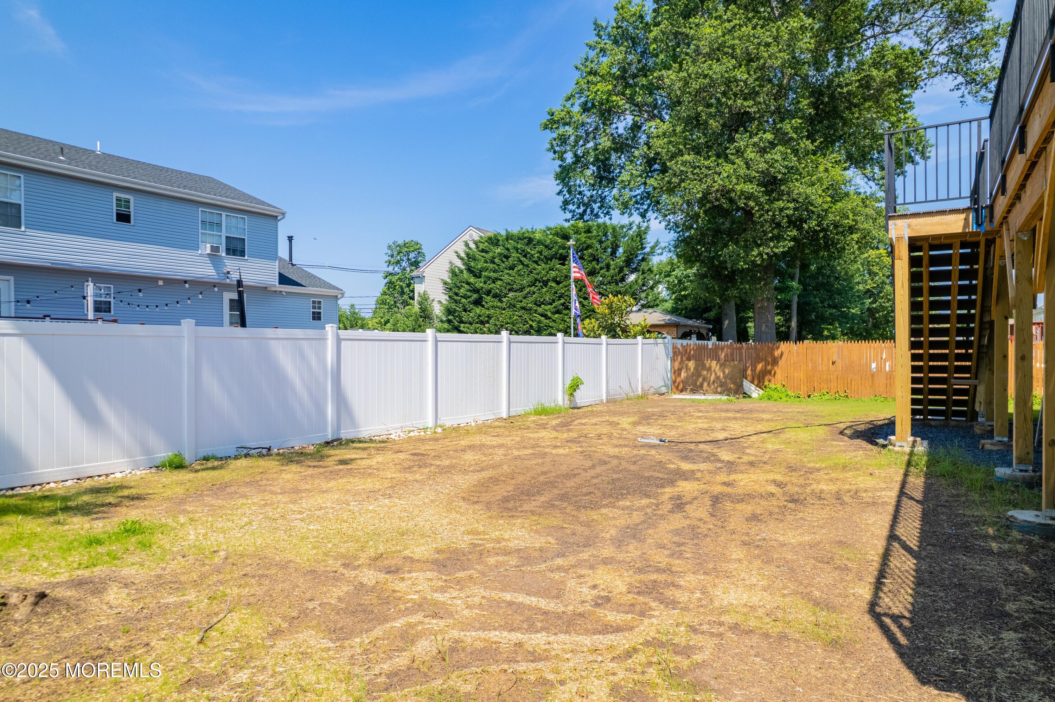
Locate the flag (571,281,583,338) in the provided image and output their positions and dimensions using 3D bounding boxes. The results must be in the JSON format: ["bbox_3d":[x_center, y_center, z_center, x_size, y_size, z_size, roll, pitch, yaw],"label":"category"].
[{"bbox_3d":[1.430,-1.120,18.400,0.360,1.620,0.200,0,0,6],"label":"flag"}]

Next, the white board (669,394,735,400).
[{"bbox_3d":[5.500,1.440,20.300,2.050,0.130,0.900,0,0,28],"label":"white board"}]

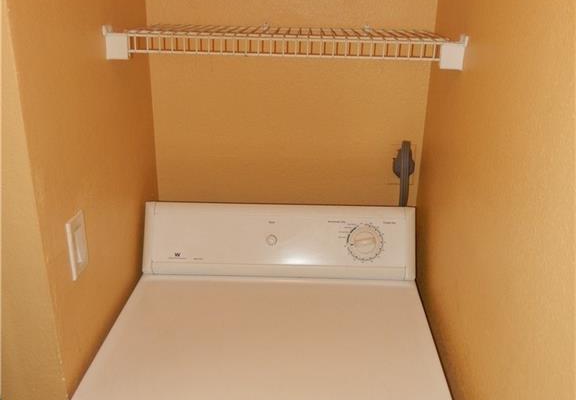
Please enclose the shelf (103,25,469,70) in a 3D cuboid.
[{"bbox_3d":[-0.001,-0.364,1.268,0.734,0.064,0.321,2,22,2],"label":"shelf"}]

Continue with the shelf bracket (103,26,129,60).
[{"bbox_3d":[-0.348,-0.327,1.155,0.050,0.064,0.057,2,22,2],"label":"shelf bracket"}]

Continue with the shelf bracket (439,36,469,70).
[{"bbox_3d":[0.335,-0.302,1.135,0.050,0.063,0.057,2,22,2],"label":"shelf bracket"}]

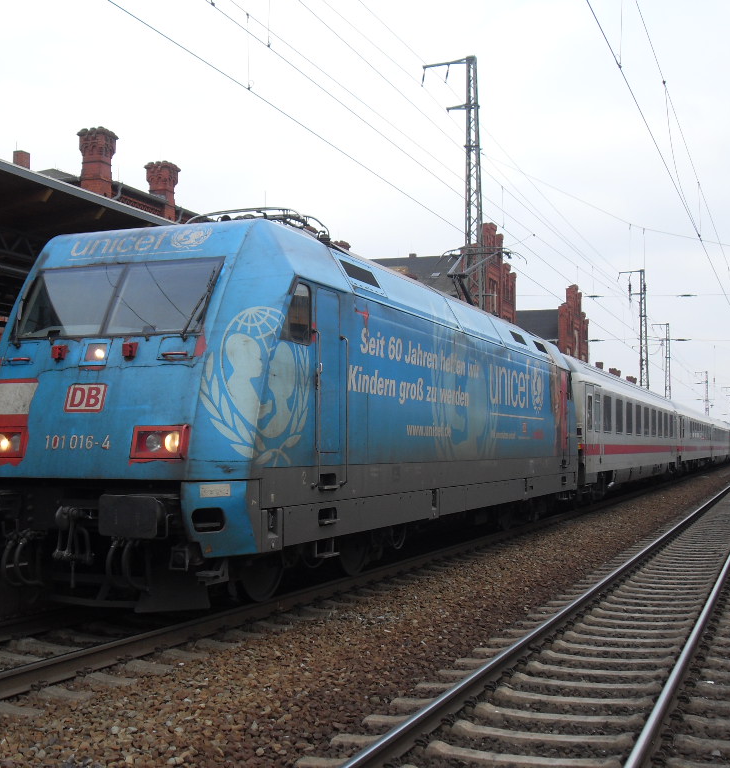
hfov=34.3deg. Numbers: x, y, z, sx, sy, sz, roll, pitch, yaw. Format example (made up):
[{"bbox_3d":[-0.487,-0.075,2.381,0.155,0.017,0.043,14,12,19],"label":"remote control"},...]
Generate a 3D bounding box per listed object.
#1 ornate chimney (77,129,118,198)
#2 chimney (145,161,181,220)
[{"bbox_3d":[-8.336,-6.869,36.961,0.930,2.040,0.930,-1,-3,19],"label":"ornate chimney"},{"bbox_3d":[-6.992,-6.631,41.040,0.920,1.920,0.920,-1,-3,19],"label":"chimney"}]

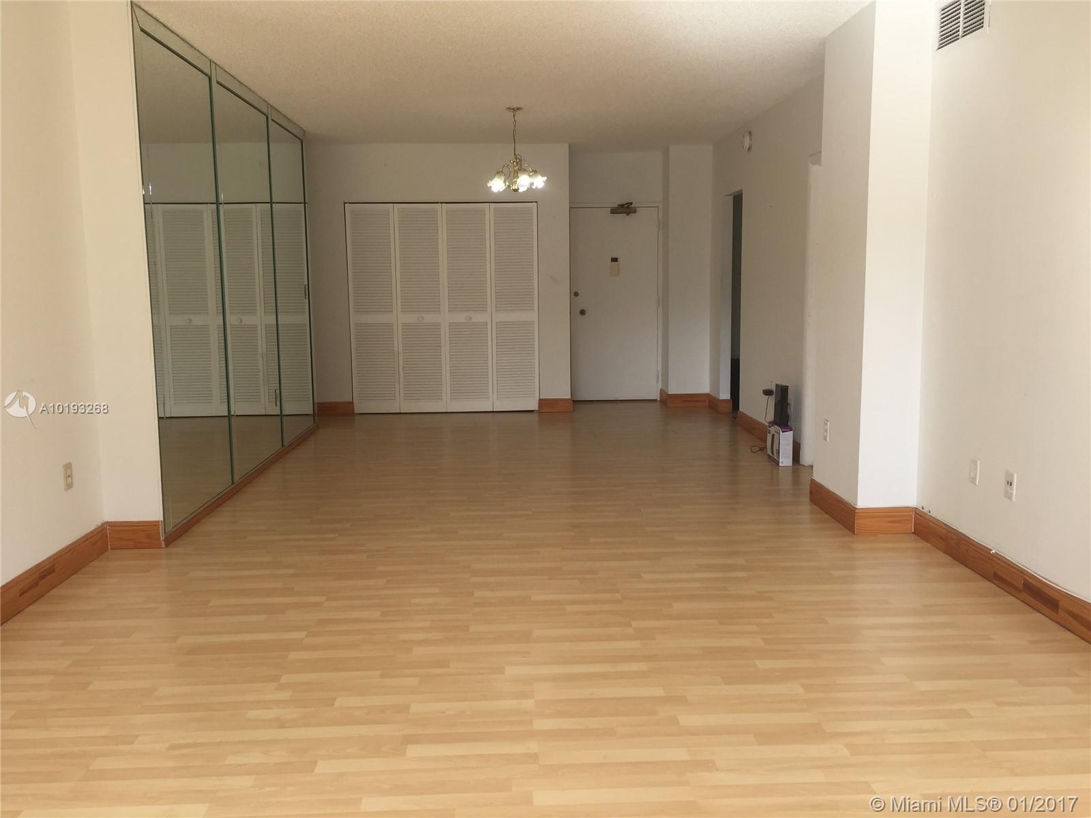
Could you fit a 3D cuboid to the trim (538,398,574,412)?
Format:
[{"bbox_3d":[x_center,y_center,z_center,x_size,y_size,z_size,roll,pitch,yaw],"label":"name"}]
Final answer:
[{"bbox_3d":[0.108,-0.034,9.058,0.333,0.138,0.020,-1,8,-2],"label":"trim"}]

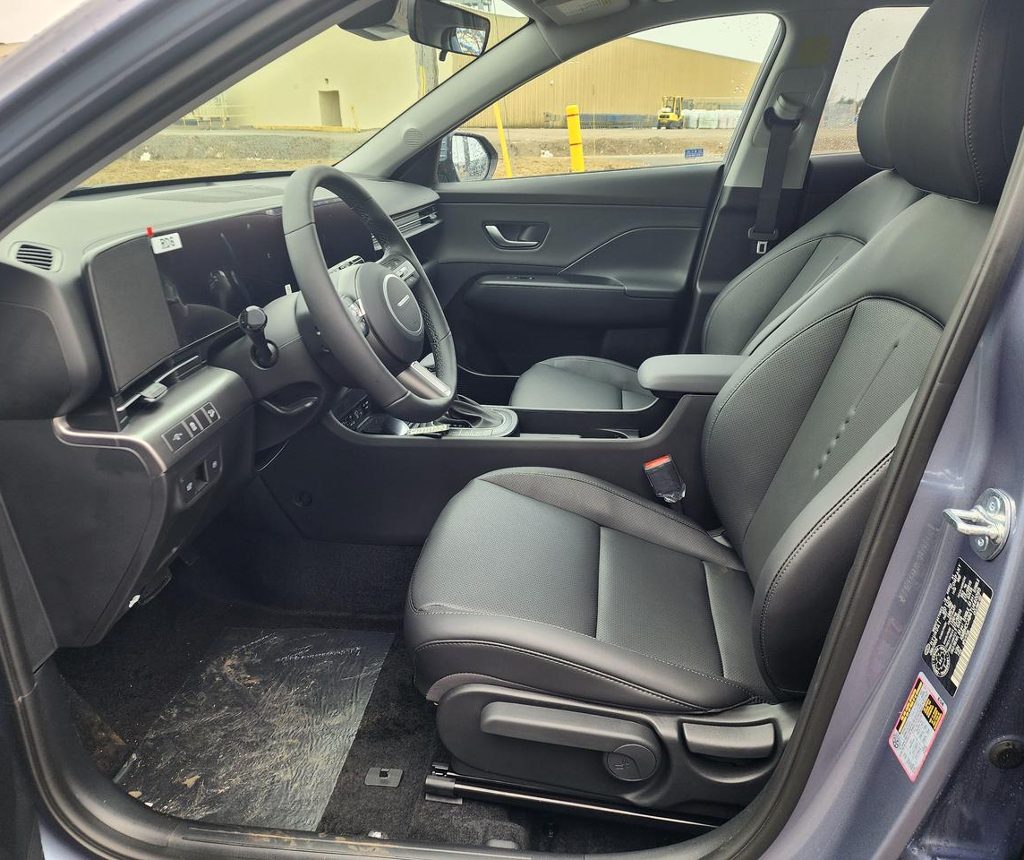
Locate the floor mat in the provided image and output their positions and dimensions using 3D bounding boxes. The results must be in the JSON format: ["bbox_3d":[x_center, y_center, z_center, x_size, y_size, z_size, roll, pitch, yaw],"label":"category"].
[{"bbox_3d":[-0.409,0.466,1.257,0.330,0.012,0.460,0,21,5],"label":"floor mat"}]

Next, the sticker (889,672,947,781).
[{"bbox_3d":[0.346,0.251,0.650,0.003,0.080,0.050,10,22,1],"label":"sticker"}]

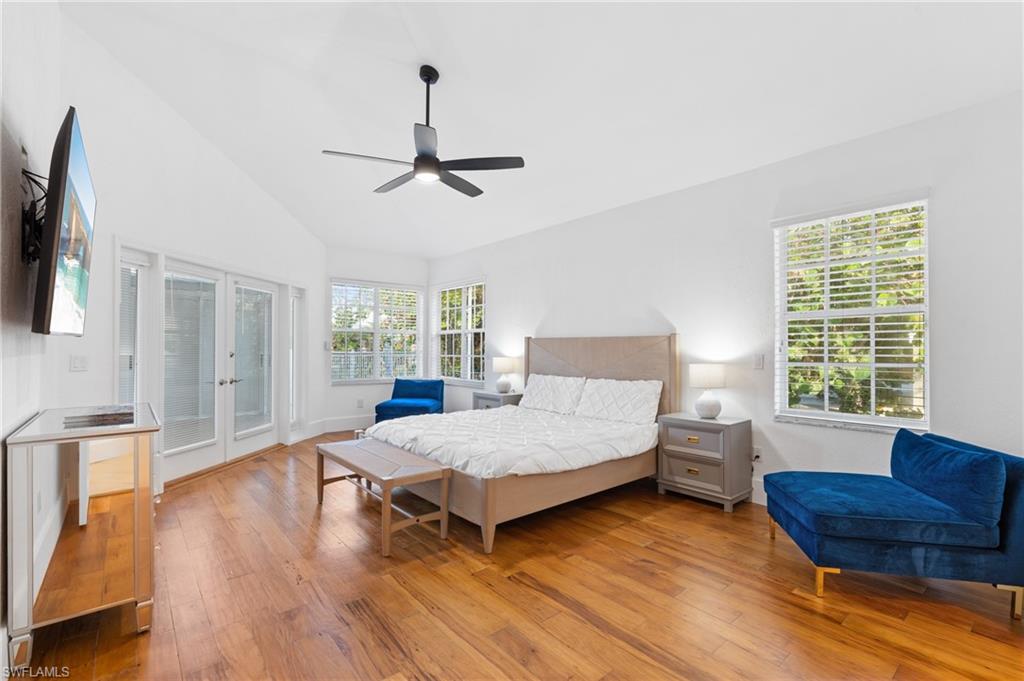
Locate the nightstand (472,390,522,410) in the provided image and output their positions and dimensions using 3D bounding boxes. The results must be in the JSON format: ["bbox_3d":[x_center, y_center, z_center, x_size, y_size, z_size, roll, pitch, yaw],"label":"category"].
[{"bbox_3d":[-0.164,1.015,5.950,0.400,0.656,0.610,0,-1,-40],"label":"nightstand"}]

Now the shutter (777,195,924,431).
[{"bbox_3d":[2.397,-0.150,3.292,0.090,1.510,0.915,0,-1,-40],"label":"shutter"}]

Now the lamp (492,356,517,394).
[{"bbox_3d":[-0.118,0.450,5.917,0.300,0.475,0.300,0,-1,-40],"label":"lamp"}]

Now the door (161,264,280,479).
[{"bbox_3d":[-3.079,0.278,4.964,0.080,2.040,1.830,0,-1,5],"label":"door"}]

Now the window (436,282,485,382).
[{"bbox_3d":[-0.808,-0.104,7.044,0.090,1.530,1.330,0,-1,-40],"label":"window"}]

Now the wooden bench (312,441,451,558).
[{"bbox_3d":[-0.999,1.089,3.355,0.450,0.456,1.270,0,-1,-40],"label":"wooden bench"}]

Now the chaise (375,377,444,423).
[{"bbox_3d":[-1.500,0.980,6.810,0.770,0.750,0.910,0,-1,6],"label":"chaise"}]

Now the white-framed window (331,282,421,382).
[{"bbox_3d":[-2.086,-0.101,7.124,1.500,1.530,0.090,0,-1,-40],"label":"white-framed window"}]

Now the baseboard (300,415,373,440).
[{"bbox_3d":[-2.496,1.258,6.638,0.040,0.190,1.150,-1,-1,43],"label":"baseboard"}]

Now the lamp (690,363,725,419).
[{"bbox_3d":[1.660,0.427,3.858,0.310,0.470,0.310,0,-1,-40],"label":"lamp"}]

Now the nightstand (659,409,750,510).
[{"bbox_3d":[1.629,0.989,3.852,0.400,0.656,0.610,0,-1,-40],"label":"nightstand"}]

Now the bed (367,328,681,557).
[{"bbox_3d":[0.035,0.638,4.250,2.220,1.375,2.070,0,-1,-40],"label":"bed"}]

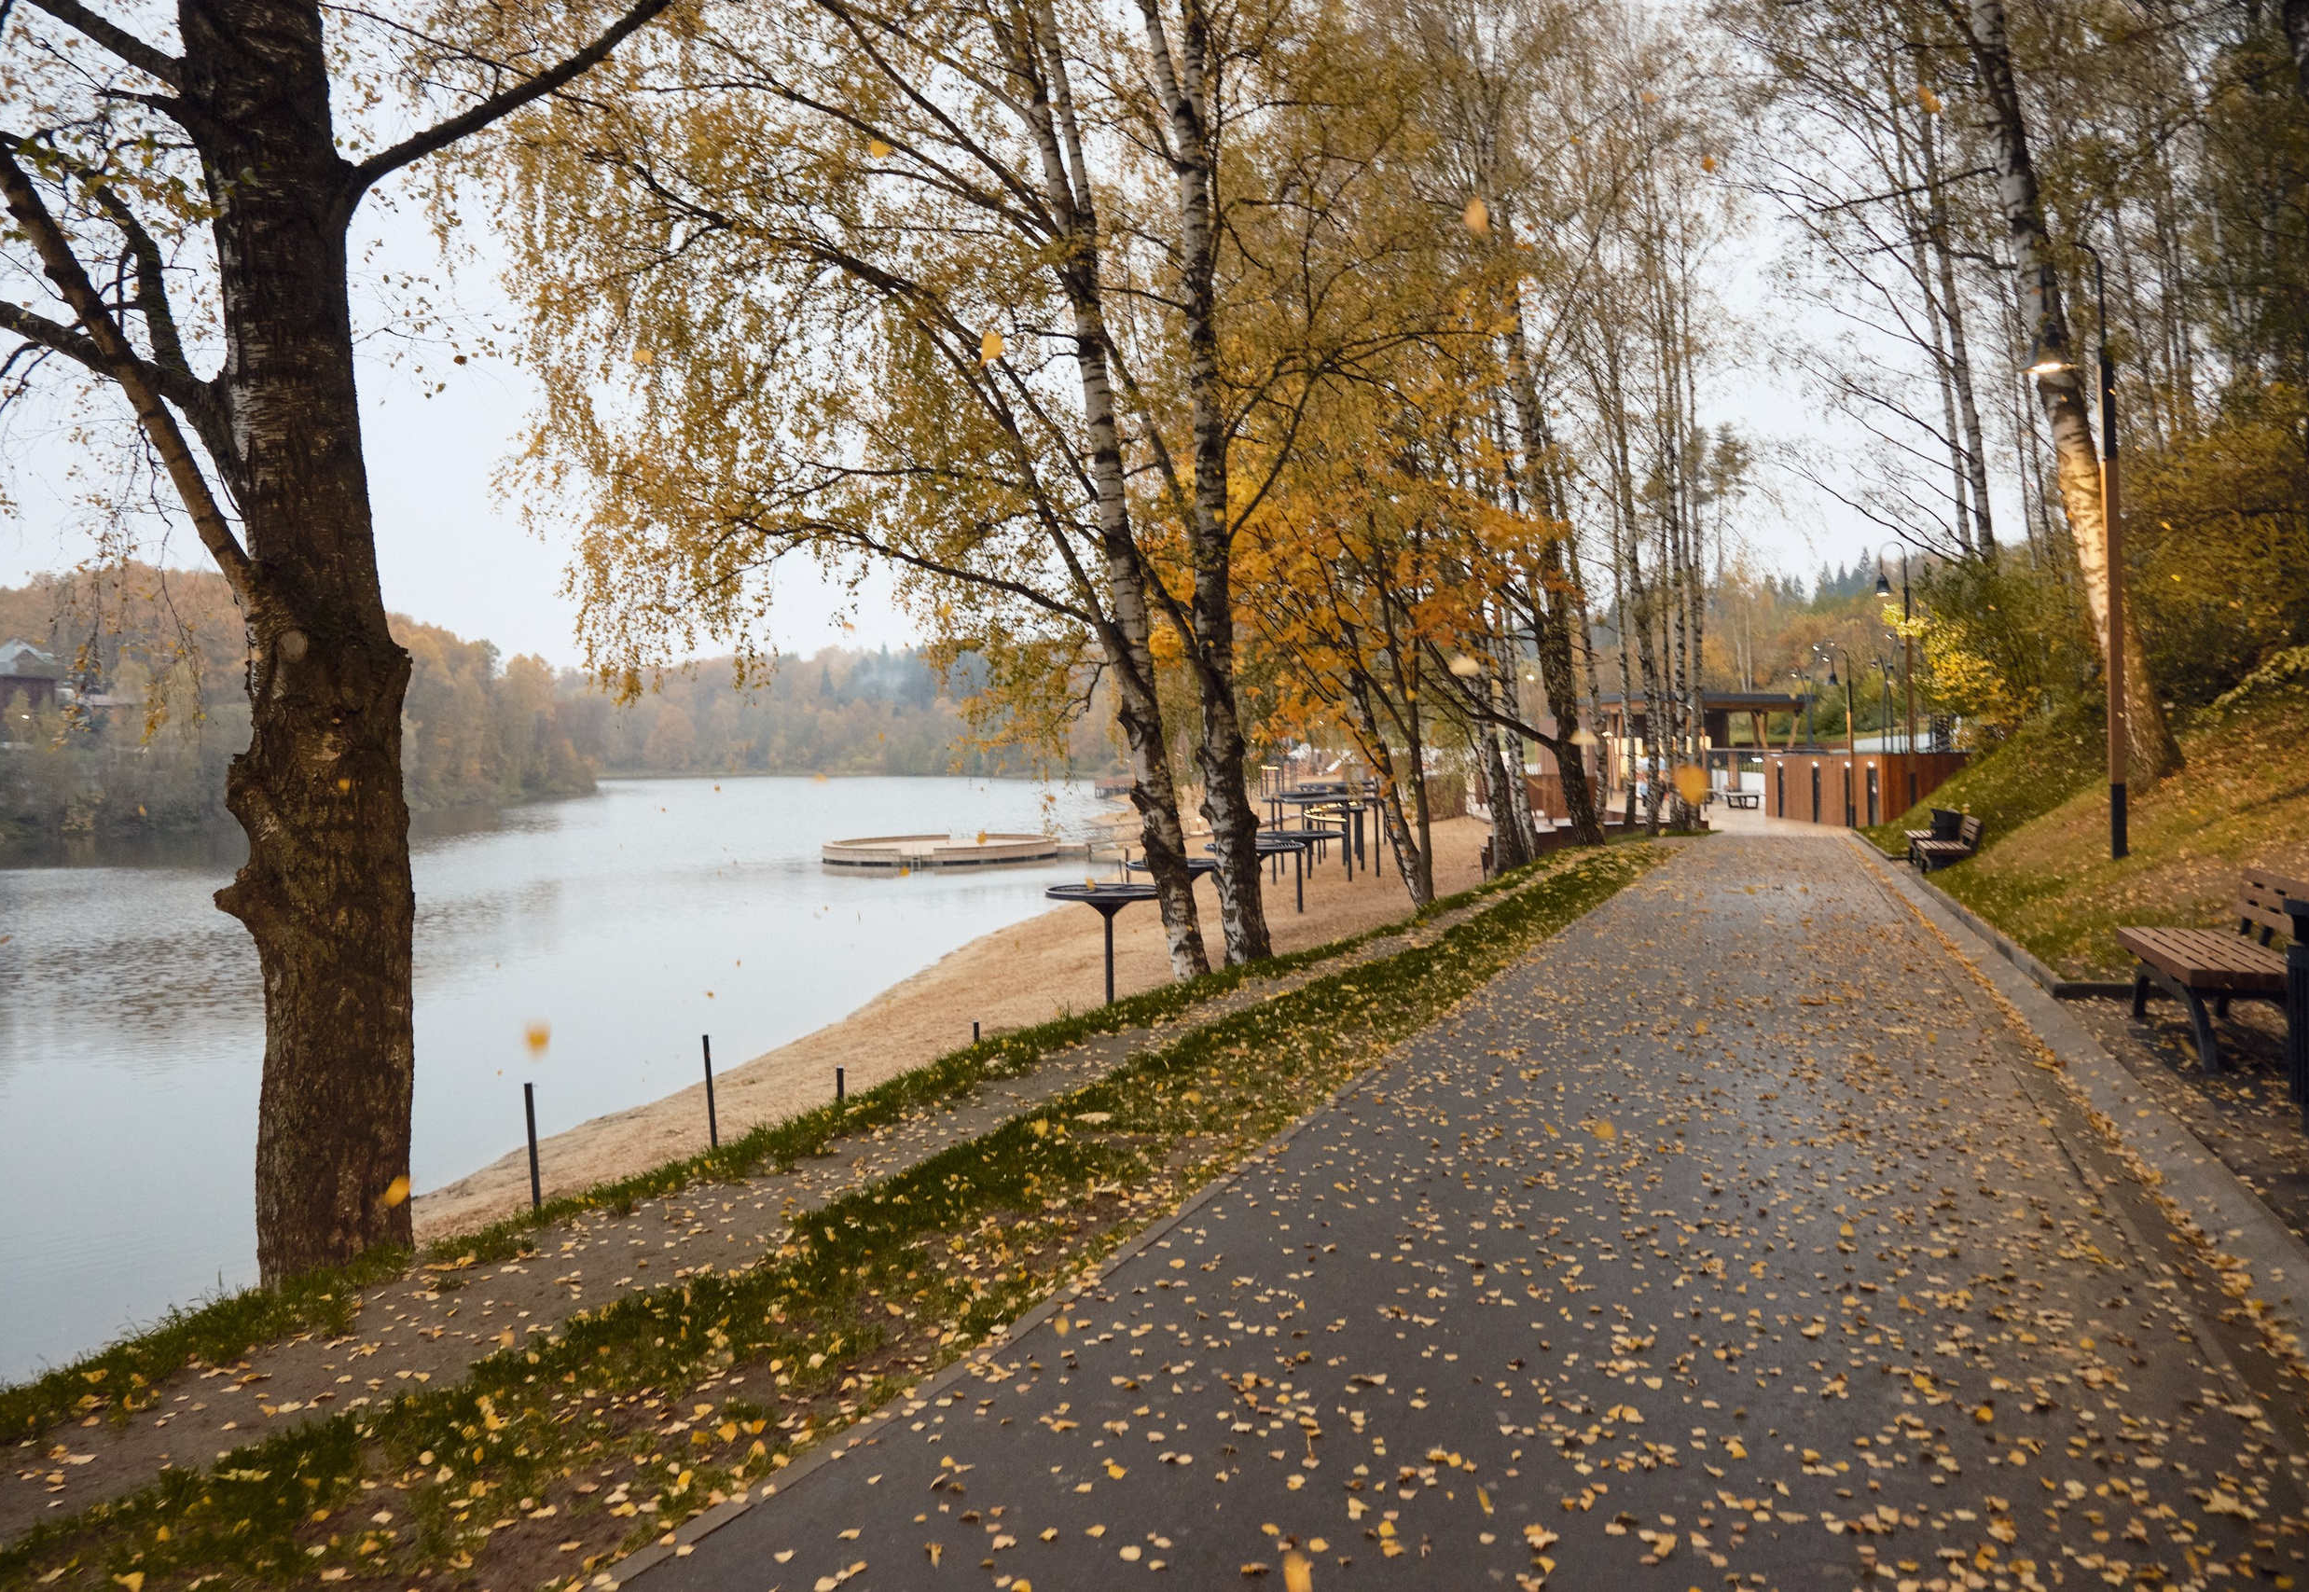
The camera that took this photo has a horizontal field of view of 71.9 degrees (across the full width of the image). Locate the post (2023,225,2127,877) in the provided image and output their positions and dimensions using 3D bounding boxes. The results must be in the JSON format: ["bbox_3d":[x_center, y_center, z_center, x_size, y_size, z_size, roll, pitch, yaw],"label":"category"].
[{"bbox_3d":[6.761,-1.755,11.618,0.590,4.434,0.360,-1,2,22],"label":"post"}]

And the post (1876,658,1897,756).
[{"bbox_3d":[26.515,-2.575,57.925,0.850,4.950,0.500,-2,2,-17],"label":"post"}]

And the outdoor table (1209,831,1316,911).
[{"bbox_3d":[1.930,1.519,29.980,1.934,1.285,1.934,-2,2,0],"label":"outdoor table"}]

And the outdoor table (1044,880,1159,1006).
[{"bbox_3d":[-0.624,2.069,21.475,1.714,1.629,1.714,-2,2,0],"label":"outdoor table"}]

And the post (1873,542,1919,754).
[{"bbox_3d":[12.417,-2.036,26.620,0.590,4.366,0.340,-1,2,22],"label":"post"}]

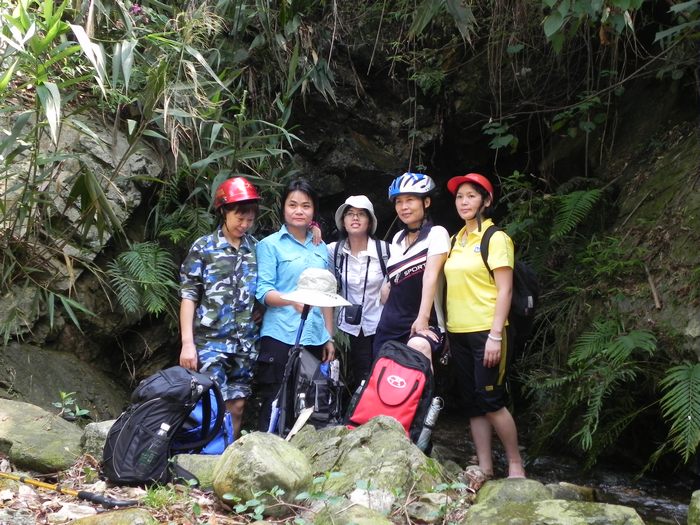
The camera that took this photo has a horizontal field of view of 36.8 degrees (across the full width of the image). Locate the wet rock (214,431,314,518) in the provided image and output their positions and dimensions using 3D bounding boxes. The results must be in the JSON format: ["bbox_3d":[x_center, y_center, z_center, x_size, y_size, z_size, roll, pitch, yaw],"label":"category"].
[{"bbox_3d":[-0.374,0.903,4.500,0.430,0.370,0.400,0,3,0],"label":"wet rock"}]

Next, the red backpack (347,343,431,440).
[{"bbox_3d":[0.181,0.597,4.830,0.330,0.490,0.220,14,-14,15],"label":"red backpack"}]

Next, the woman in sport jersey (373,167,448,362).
[{"bbox_3d":[0.289,0.354,5.242,0.470,1.600,0.480,2,4,33],"label":"woman in sport jersey"}]

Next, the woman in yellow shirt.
[{"bbox_3d":[0.693,0.345,5.420,0.460,1.600,0.340,3,5,36],"label":"woman in yellow shirt"}]

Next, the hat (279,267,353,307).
[{"bbox_3d":[-0.168,0.118,4.980,0.330,0.150,0.340,7,10,-1],"label":"hat"}]

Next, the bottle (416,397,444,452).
[{"bbox_3d":[0.370,0.744,4.830,0.060,0.260,0.060,13,-12,15],"label":"bottle"}]

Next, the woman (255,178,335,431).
[{"bbox_3d":[-0.262,0.370,5.291,0.450,1.580,0.340,-1,3,-22],"label":"woman"}]

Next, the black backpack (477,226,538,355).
[{"bbox_3d":[0.824,0.135,5.680,0.320,0.540,0.260,2,4,38],"label":"black backpack"}]

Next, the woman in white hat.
[{"bbox_3d":[0.048,0.403,6.005,0.480,1.580,0.320,0,4,5],"label":"woman in white hat"}]

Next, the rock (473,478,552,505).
[{"bbox_3d":[0.801,1.122,5.150,0.390,0.180,0.330,0,4,0],"label":"rock"}]

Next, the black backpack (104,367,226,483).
[{"bbox_3d":[-0.834,0.750,4.750,0.380,0.570,0.330,23,3,-13],"label":"black backpack"}]

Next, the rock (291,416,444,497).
[{"bbox_3d":[0.081,0.899,4.850,0.700,0.390,0.550,0,4,0],"label":"rock"}]

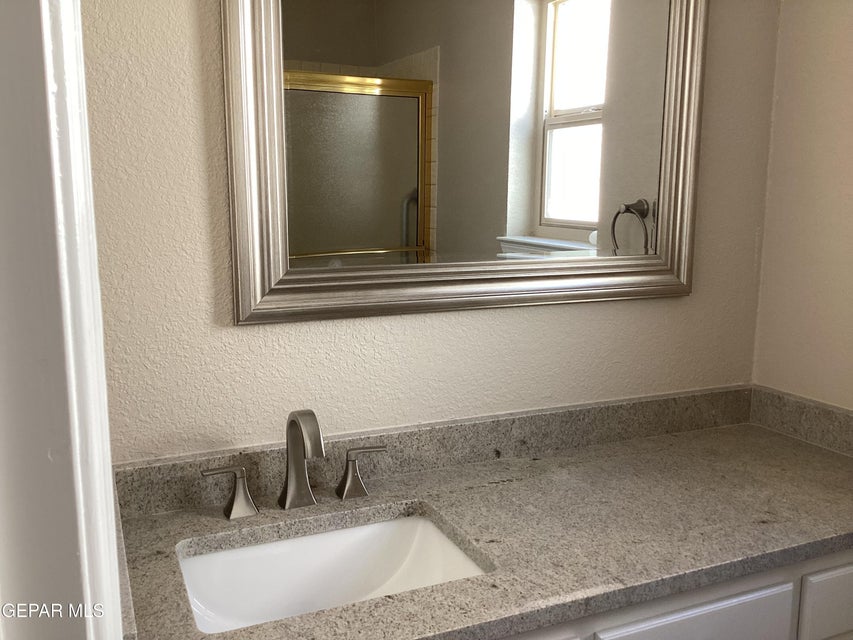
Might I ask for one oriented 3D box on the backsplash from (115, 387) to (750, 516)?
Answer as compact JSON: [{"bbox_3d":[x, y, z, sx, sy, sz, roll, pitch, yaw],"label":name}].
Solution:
[{"bbox_3d":[0.135,0.263,1.660,1.510,0.092,0.025,-4,10,-24],"label":"backsplash"}]

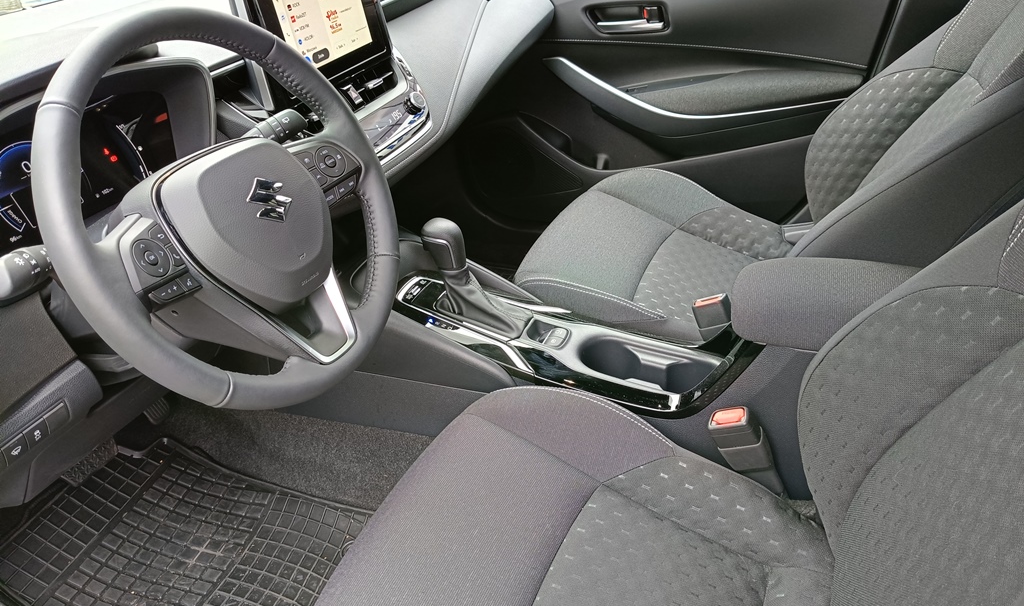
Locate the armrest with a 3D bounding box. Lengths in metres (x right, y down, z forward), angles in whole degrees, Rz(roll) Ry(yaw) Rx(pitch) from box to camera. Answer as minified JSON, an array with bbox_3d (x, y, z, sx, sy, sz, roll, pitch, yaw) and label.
[{"bbox_3d":[0.401,-0.005,0.891,0.280,0.066,0.155,9,35,24],"label":"armrest"}]

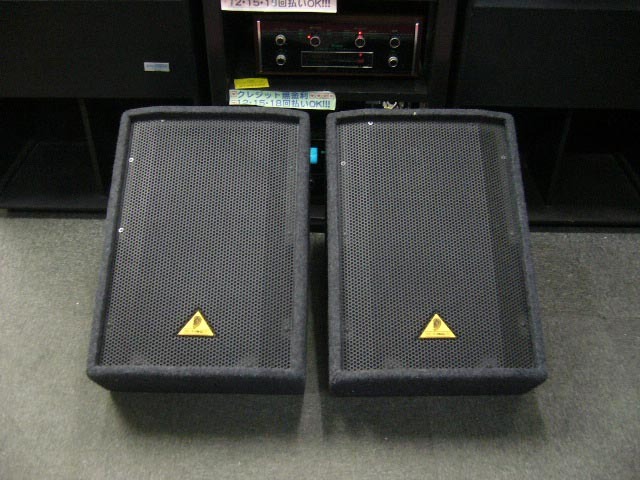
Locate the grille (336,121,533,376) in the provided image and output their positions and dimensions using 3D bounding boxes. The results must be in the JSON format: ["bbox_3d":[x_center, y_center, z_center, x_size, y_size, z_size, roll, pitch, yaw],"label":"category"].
[{"bbox_3d":[0.217,-0.006,1.288,0.365,0.030,0.515,0,72,-2],"label":"grille"}]

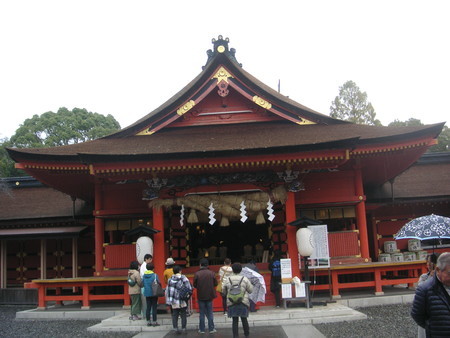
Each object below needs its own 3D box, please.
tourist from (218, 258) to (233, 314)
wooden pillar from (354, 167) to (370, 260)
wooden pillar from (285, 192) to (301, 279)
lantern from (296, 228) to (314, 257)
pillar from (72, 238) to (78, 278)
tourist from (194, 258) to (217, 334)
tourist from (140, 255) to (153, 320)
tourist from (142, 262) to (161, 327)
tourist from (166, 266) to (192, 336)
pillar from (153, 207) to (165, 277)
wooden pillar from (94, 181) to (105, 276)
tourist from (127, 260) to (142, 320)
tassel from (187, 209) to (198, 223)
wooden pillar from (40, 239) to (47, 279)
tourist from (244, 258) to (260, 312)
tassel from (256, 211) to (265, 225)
[{"bbox_3d":[0.004,3.267,13.353,0.440,1.526,0.310,-3,-12,2],"label":"tourist"},{"bbox_3d":[5.095,1.672,17.912,0.310,3.556,0.310,-3,-10,3],"label":"wooden pillar"},{"bbox_3d":[2.233,2.440,15.852,0.310,3.507,0.310,-3,-12,2],"label":"wooden pillar"},{"bbox_3d":[2.331,2.129,13.900,0.480,0.800,0.480,-3,-10,-1],"label":"lantern"},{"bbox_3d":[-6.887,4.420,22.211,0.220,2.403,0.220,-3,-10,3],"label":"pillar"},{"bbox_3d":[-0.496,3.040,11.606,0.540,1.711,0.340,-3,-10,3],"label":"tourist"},{"bbox_3d":[-2.119,3.187,13.071,0.440,1.705,0.310,-14,-16,43],"label":"tourist"},{"bbox_3d":[-1.946,3.266,12.559,0.470,1.582,0.350,-6,-12,16],"label":"tourist"},{"bbox_3d":[-1.126,3.190,11.876,0.580,1.574,0.420,-3,-10,3],"label":"tourist"},{"bbox_3d":[-1.972,2.509,14.361,0.320,2.972,0.320,-3,-10,3],"label":"pillar"},{"bbox_3d":[-5.055,2.382,19.483,0.360,3.814,0.360,-3,-12,2],"label":"wooden pillar"},{"bbox_3d":[-2.449,3.281,13.004,0.430,1.536,0.330,-12,-15,39],"label":"tourist"},{"bbox_3d":[-0.955,1.437,14.500,0.340,0.420,0.320,-3,-10,3],"label":"tassel"},{"bbox_3d":[-8.836,4.586,23.537,0.200,2.355,0.200,-3,-12,2],"label":"wooden pillar"},{"bbox_3d":[0.739,3.245,13.462,0.460,1.452,0.360,-3,-10,3],"label":"tourist"},{"bbox_3d":[1.180,1.613,15.910,0.270,0.410,0.270,-3,-12,2],"label":"tassel"}]

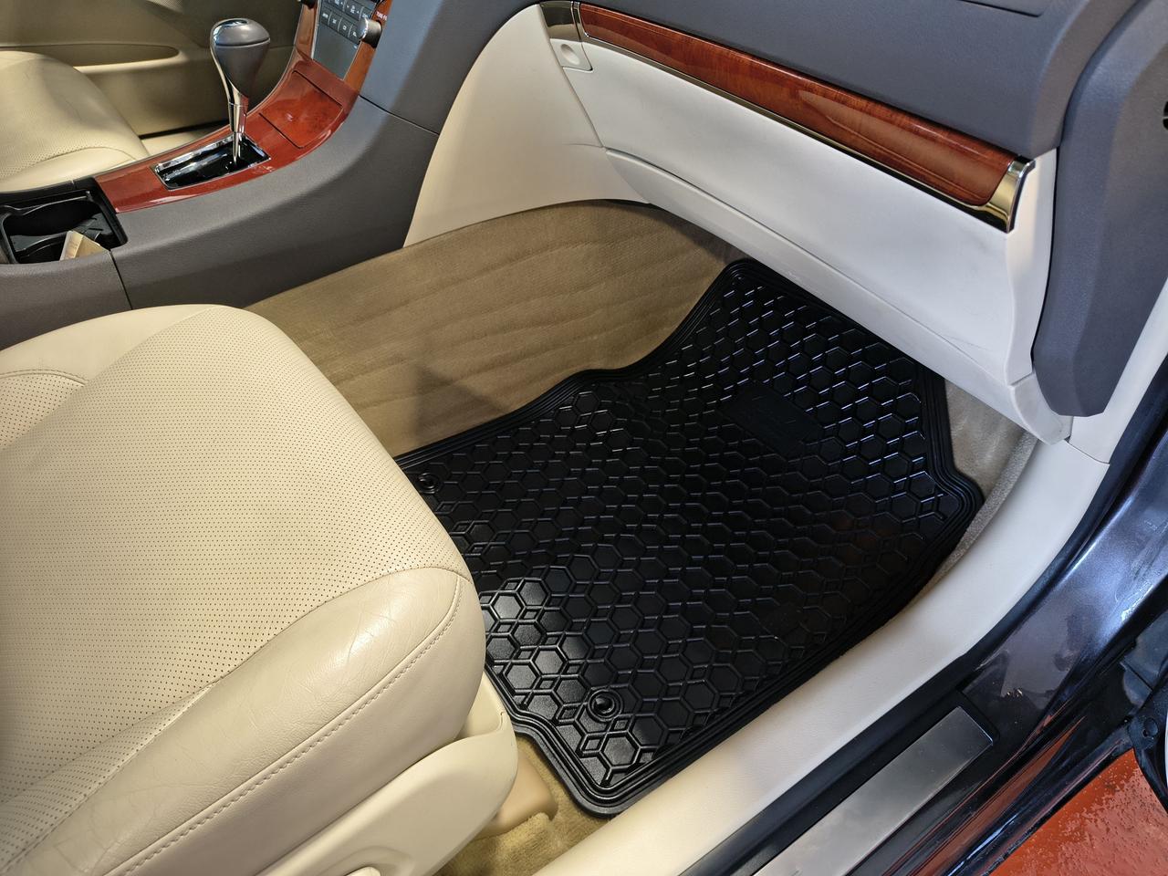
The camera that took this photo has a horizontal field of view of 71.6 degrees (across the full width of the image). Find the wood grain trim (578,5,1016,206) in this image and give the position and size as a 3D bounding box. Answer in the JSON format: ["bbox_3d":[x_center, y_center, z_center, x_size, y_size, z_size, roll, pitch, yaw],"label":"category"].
[{"bbox_3d":[0.121,-0.264,0.602,0.028,0.037,0.416,-22,46,-29],"label":"wood grain trim"}]

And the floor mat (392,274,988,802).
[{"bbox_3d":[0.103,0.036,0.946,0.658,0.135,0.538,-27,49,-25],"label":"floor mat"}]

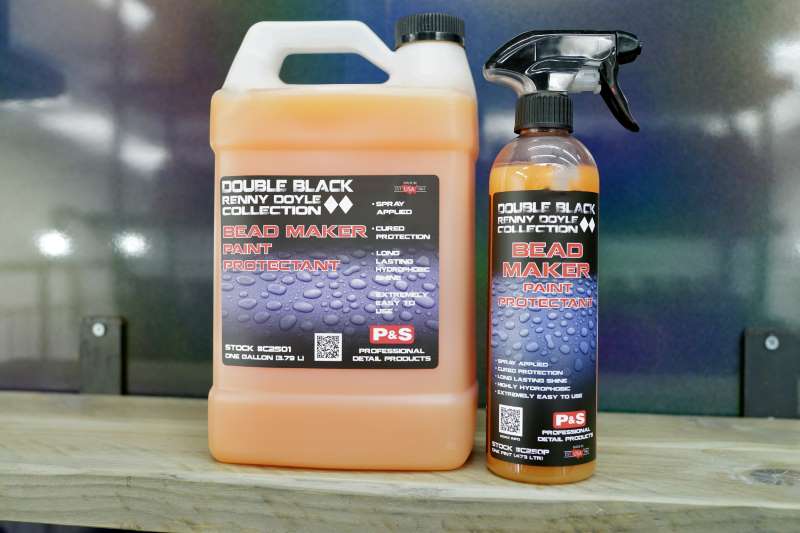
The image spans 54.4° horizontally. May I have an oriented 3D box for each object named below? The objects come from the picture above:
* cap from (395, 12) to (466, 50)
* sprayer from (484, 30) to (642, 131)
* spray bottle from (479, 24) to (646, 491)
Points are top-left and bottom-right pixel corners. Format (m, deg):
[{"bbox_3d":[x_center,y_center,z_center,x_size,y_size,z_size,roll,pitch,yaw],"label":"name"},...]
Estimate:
[{"bbox_3d":[0.019,-0.145,0.491,0.044,0.018,0.044,0,0,0],"label":"cap"},{"bbox_3d":[0.092,-0.104,0.442,0.091,0.058,0.034,0,0,2],"label":"sprayer"},{"bbox_3d":[0.092,-0.009,0.442,0.091,0.249,0.063,0,0,2],"label":"spray bottle"}]

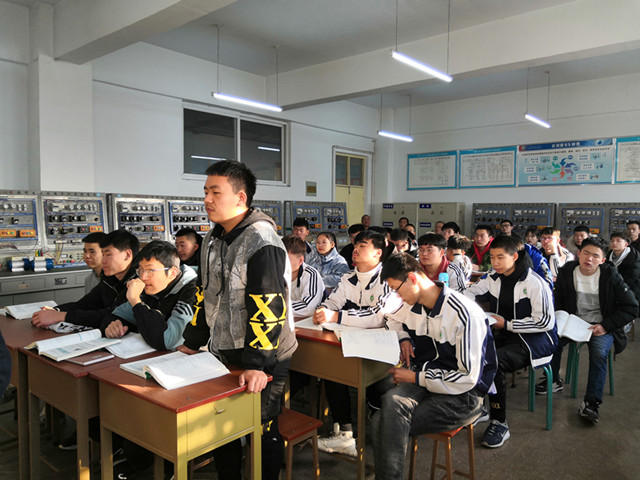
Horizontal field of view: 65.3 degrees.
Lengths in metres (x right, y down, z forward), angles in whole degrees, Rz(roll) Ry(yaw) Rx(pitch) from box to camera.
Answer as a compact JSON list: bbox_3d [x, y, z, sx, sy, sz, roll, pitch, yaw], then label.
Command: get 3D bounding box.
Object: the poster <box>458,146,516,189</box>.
[{"bbox_3d":[3.418,-1.470,10.258,1.190,0.810,0.030,3,4,40],"label":"poster"}]

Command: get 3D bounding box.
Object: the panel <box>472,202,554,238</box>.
[{"bbox_3d":[3.697,-0.395,9.603,1.530,0.620,0.180,3,-5,40],"label":"panel"}]

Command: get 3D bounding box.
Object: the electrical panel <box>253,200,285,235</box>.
[{"bbox_3d":[-0.925,-0.365,8.297,0.200,0.560,0.701,3,4,41],"label":"electrical panel"}]

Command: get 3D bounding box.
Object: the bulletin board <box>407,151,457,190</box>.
[{"bbox_3d":[2.462,-1.523,11.062,1.190,0.820,0.030,3,4,40],"label":"bulletin board"}]

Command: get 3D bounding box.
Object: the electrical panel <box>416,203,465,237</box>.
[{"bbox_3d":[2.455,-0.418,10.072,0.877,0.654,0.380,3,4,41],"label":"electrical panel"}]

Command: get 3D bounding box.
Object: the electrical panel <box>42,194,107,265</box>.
[{"bbox_3d":[-2.973,-0.106,5.969,0.250,0.887,0.738,3,4,41],"label":"electrical panel"}]

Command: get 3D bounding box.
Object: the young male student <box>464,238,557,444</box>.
[{"bbox_3d":[1.310,0.616,3.416,0.750,1.300,0.540,-2,4,-38],"label":"young male student"}]

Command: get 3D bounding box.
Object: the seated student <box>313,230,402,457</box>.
[{"bbox_3d":[0.265,0.584,3.153,0.600,1.290,0.530,-3,4,-45],"label":"seated student"}]

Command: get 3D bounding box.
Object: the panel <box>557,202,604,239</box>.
[{"bbox_3d":[4.419,-0.311,8.397,0.709,0.605,0.200,3,4,41],"label":"panel"}]

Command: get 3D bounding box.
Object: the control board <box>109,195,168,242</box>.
[{"bbox_3d":[-2.316,-0.280,6.447,0.140,0.610,0.760,-9,-3,40],"label":"control board"}]

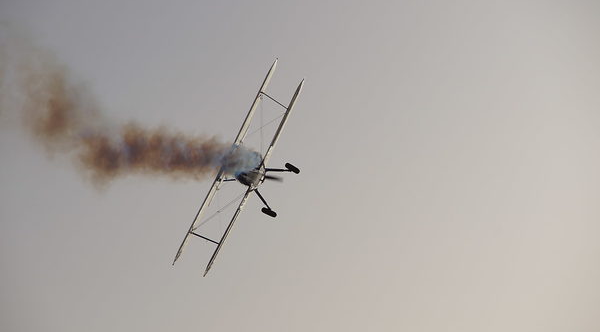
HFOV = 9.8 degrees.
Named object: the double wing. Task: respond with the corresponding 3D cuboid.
[{"bbox_3d":[-2.089,0.373,146.500,2.950,9.800,7.550,27,-1,6],"label":"double wing"}]

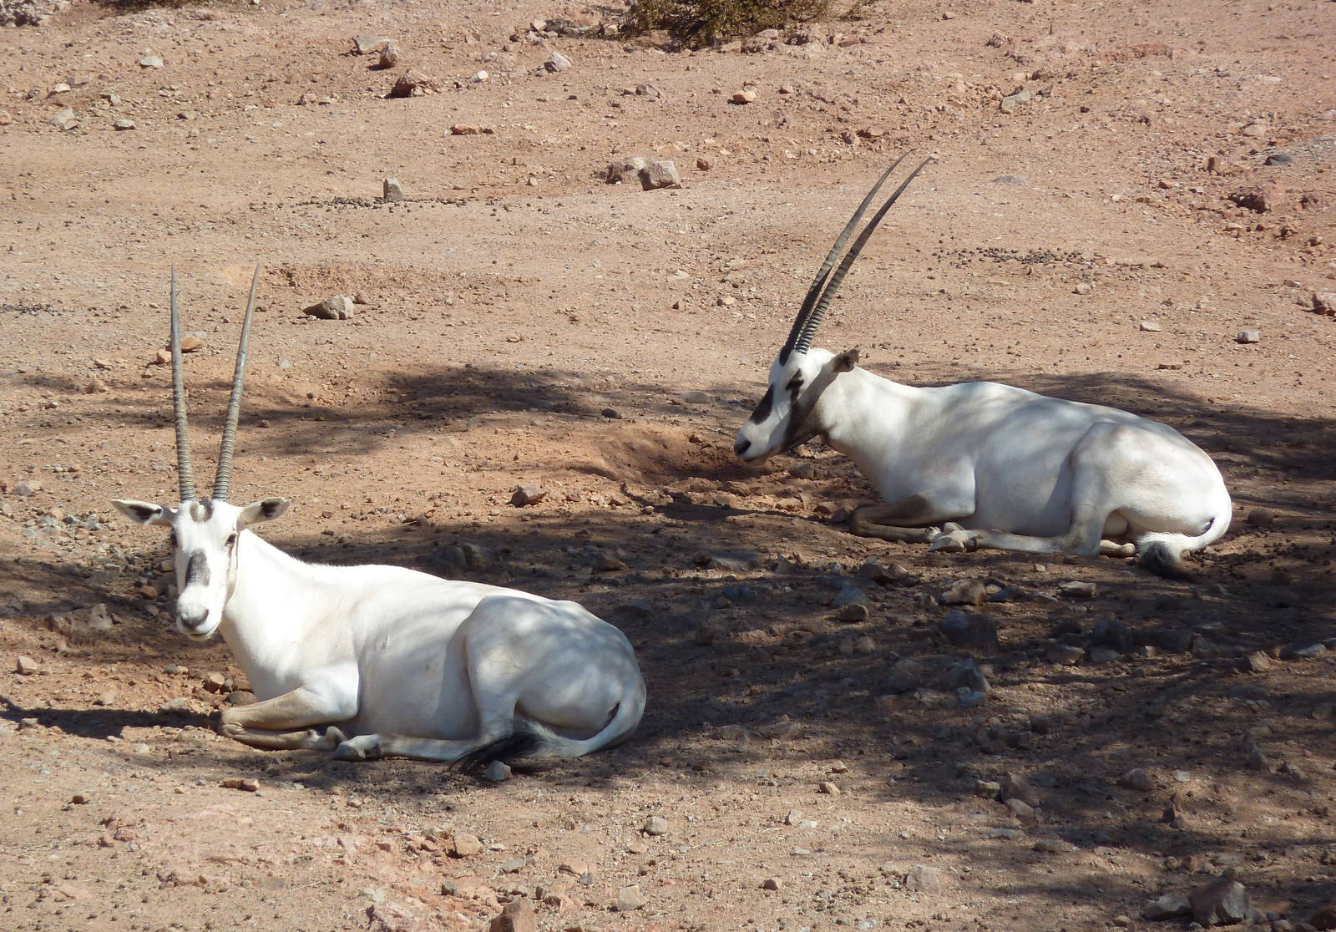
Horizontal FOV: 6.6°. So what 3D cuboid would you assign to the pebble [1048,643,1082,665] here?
[{"bbox_3d":[1.038,0.491,30.253,0.093,0.049,0.074,0,12,0],"label":"pebble"}]

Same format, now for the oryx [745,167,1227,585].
[{"bbox_3d":[0.829,-0.295,30.409,1.350,1.000,0.530,3,11,17],"label":"oryx"}]

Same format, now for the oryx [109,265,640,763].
[{"bbox_3d":[-0.698,0.099,27.900,1.270,1.100,0.550,2,11,13],"label":"oryx"}]

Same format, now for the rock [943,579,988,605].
[{"bbox_3d":[0.793,0.337,30.912,0.123,0.059,0.092,0,12,0],"label":"rock"}]

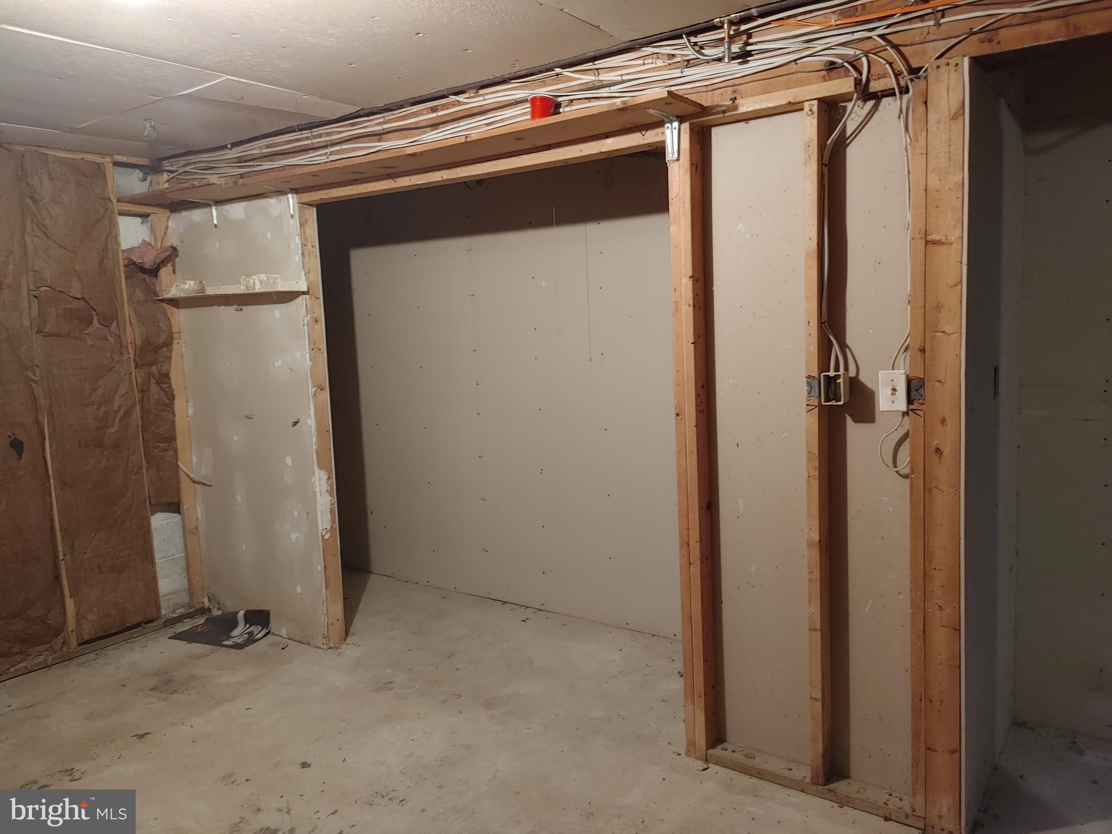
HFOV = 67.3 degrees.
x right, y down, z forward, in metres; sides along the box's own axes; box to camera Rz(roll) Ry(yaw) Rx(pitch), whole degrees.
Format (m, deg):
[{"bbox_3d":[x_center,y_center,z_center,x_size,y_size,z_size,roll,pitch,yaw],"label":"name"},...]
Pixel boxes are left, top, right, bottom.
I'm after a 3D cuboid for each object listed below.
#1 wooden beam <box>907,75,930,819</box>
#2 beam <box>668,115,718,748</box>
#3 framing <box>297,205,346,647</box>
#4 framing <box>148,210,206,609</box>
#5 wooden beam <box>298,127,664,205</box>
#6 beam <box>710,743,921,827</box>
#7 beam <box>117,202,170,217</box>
[{"bbox_3d":[1.040,0.130,2.367,0.040,2.082,0.090,2,8,36],"label":"wooden beam"},{"bbox_3d":[0.461,0.122,2.791,0.078,2.123,0.090,2,8,36],"label":"beam"},{"bbox_3d":[-1.116,0.074,3.945,0.040,2.080,0.092,3,9,36],"label":"framing"},{"bbox_3d":[-2.034,-0.014,4.493,0.039,2.110,0.092,2,8,36],"label":"framing"},{"bbox_3d":[-0.388,-0.951,3.255,1.911,0.040,0.090,3,9,36],"label":"wooden beam"},{"bbox_3d":[0.823,1.169,2.681,0.697,0.038,0.090,2,8,36],"label":"beam"},{"bbox_3d":[-2.154,-1.073,4.314,0.089,0.039,0.283,2,8,36],"label":"beam"}]

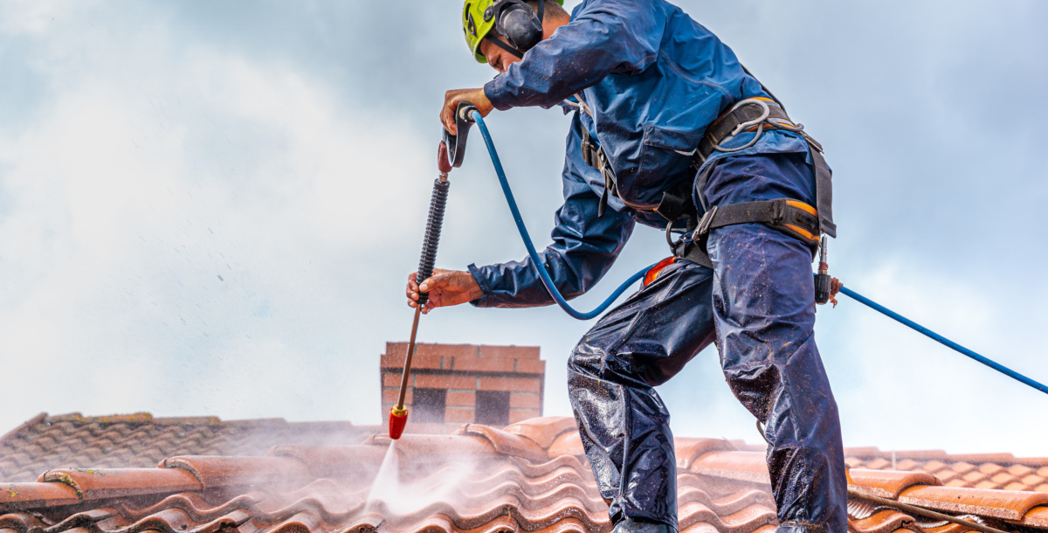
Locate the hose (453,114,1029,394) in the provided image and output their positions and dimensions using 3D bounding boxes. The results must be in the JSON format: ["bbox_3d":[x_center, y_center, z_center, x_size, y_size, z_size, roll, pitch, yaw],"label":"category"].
[{"bbox_3d":[0.510,-0.020,5.600,1.220,0.500,0.480,2,-15,0],"label":"hose"}]

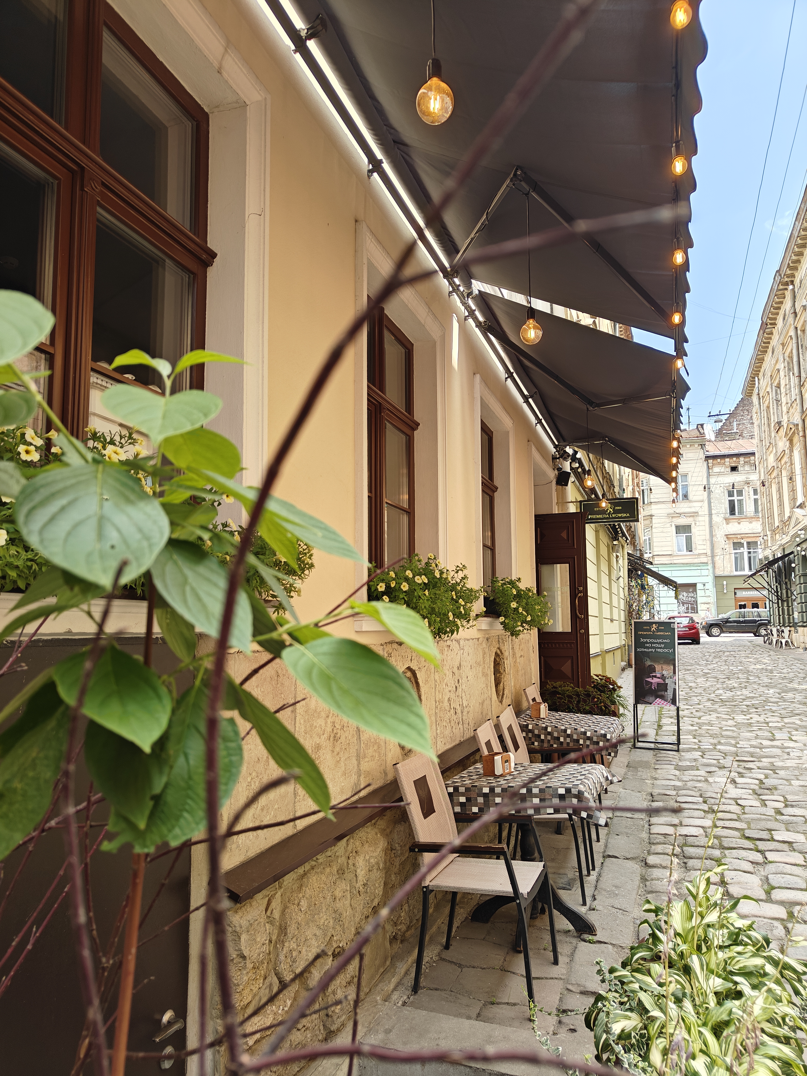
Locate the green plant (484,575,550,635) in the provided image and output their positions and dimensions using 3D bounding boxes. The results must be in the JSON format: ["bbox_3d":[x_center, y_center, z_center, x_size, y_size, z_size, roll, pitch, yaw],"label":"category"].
[{"bbox_3d":[0.964,0.592,6.356,0.380,0.480,1.000,-3,-7,20],"label":"green plant"}]

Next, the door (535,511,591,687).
[{"bbox_3d":[1.717,0.762,8.010,0.540,2.080,0.060,-3,-7,20],"label":"door"}]

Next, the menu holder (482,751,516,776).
[{"bbox_3d":[0.520,1.209,4.035,0.125,0.115,0.165,-3,-7,20],"label":"menu holder"}]

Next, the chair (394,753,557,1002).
[{"bbox_3d":[0.340,1.495,3.397,0.620,0.920,0.500,-3,-7,20],"label":"chair"}]

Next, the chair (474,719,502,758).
[{"bbox_3d":[0.785,1.601,4.481,0.610,0.910,0.500,-3,-7,20],"label":"chair"}]

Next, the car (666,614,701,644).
[{"bbox_3d":[15.094,5.002,40.436,1.760,1.460,3.960,-3,-7,20],"label":"car"}]

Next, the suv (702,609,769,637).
[{"bbox_3d":[21.179,5.385,47.143,4.500,1.680,1.780,-3,-7,16],"label":"suv"}]

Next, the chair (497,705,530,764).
[{"bbox_3d":[1.001,1.658,5.092,0.610,0.910,0.520,-3,-8,23],"label":"chair"}]

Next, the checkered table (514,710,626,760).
[{"bbox_3d":[1.290,1.783,5.689,0.720,0.770,0.720,-4,-8,28],"label":"checkered table"}]

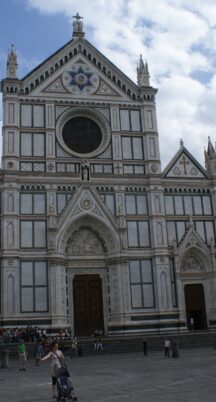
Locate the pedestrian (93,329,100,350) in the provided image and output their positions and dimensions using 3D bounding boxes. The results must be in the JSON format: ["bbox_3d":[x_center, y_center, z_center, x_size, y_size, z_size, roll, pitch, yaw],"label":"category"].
[{"bbox_3d":[-1.110,13.732,44.686,0.600,1.950,0.450,1,-16,-12],"label":"pedestrian"}]

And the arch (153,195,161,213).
[{"bbox_3d":[6.436,0.418,59.295,0.824,2.359,0.300,1,-17,-12],"label":"arch"}]

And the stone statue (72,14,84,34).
[{"bbox_3d":[-4.502,-25.592,65.955,1.609,3.623,1.200,1,-17,-12],"label":"stone statue"}]

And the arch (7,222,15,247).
[{"bbox_3d":[-11.594,3.940,53.817,0.850,3.100,0.300,1,-16,-12],"label":"arch"}]

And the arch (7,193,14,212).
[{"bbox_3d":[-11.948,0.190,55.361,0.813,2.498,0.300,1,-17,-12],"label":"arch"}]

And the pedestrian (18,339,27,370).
[{"bbox_3d":[-5.274,9.492,27.653,0.550,1.740,0.360,1,-17,-12],"label":"pedestrian"}]

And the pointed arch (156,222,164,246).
[{"bbox_3d":[6.702,4.173,57.865,0.860,3.150,0.300,1,-16,-12],"label":"pointed arch"}]

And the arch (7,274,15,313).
[{"bbox_3d":[-11.242,10.672,52.194,0.812,4.384,0.300,1,-17,-12],"label":"arch"}]

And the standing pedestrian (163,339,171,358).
[{"bbox_3d":[4.822,12.191,37.545,0.520,1.680,0.350,1,-17,-12],"label":"standing pedestrian"}]

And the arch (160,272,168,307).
[{"bbox_3d":[6.983,10.940,55.905,0.920,4.500,0.300,1,-16,-12],"label":"arch"}]

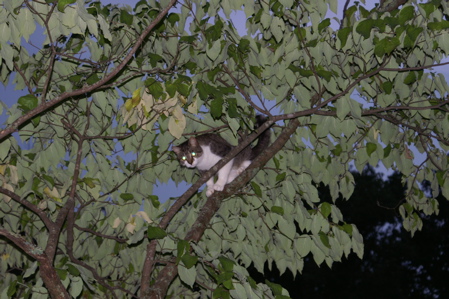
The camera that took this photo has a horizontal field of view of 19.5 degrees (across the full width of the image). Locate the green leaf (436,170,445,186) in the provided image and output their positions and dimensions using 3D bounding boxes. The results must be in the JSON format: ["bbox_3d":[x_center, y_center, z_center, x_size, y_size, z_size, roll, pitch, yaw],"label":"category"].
[{"bbox_3d":[0.858,0.115,5.200,0.033,0.067,0.030,0,-21,0],"label":"green leaf"}]

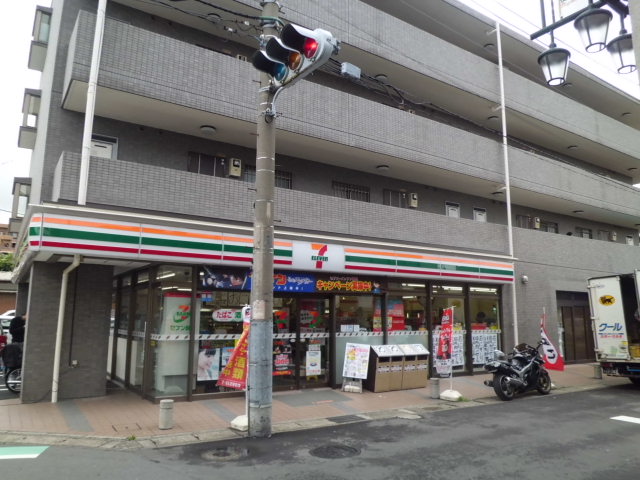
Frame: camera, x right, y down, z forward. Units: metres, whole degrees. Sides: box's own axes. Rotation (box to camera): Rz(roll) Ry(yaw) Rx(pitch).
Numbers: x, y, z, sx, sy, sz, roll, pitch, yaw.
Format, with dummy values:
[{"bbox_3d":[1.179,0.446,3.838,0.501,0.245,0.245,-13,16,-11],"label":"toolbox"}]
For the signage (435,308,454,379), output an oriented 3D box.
[{"bbox_3d":[2.665,2.198,10.408,0.120,1.431,0.450,6,-12,-32],"label":"signage"}]

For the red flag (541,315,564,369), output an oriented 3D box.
[{"bbox_3d":[5.778,2.514,11.905,0.140,1.329,0.520,6,-12,-32],"label":"red flag"}]

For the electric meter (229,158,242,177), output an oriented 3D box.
[{"bbox_3d":[-2.269,-1.946,12.954,0.240,0.440,0.130,6,-12,-32],"label":"electric meter"}]

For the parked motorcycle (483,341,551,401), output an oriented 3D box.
[{"bbox_3d":[4.289,2.800,10.444,2.100,1.130,0.720,7,-12,-35],"label":"parked motorcycle"}]

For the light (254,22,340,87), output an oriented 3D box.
[{"bbox_3d":[-0.379,-2.391,6.347,0.550,0.420,1.220,6,-12,-32],"label":"light"}]

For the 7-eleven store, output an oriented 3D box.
[{"bbox_3d":[-1.641,2.331,14.890,13.152,3.542,8.193,6,-12,-32],"label":"7-eleven store"}]

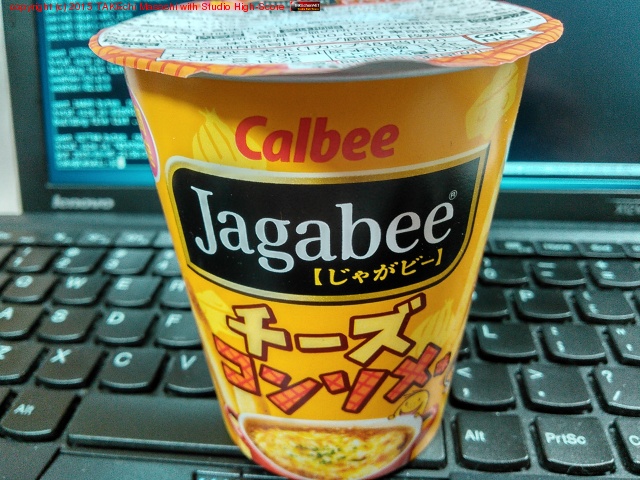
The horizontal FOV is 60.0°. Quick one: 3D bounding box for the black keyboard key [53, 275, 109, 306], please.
[{"bbox_3d":[-0.082,0.017,0.191,0.015,0.003,0.014,1,32,6],"label":"black keyboard key"}]

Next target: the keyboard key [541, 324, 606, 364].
[{"bbox_3d":[0.072,0.029,0.159,0.015,0.003,0.014,1,32,6],"label":"keyboard key"}]

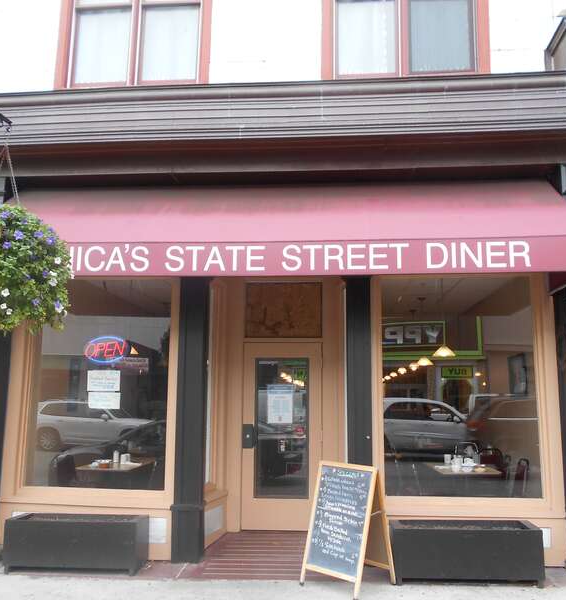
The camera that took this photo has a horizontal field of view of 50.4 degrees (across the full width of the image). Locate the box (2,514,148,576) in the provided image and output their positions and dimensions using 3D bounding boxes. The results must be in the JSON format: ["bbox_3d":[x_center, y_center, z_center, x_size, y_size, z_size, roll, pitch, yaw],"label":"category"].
[{"bbox_3d":[-1.852,2.212,5.471,1.200,0.444,0.400,0,-10,4],"label":"box"}]

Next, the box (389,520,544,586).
[{"bbox_3d":[1.551,2.187,5.207,1.210,0.444,0.400,0,-10,4],"label":"box"}]

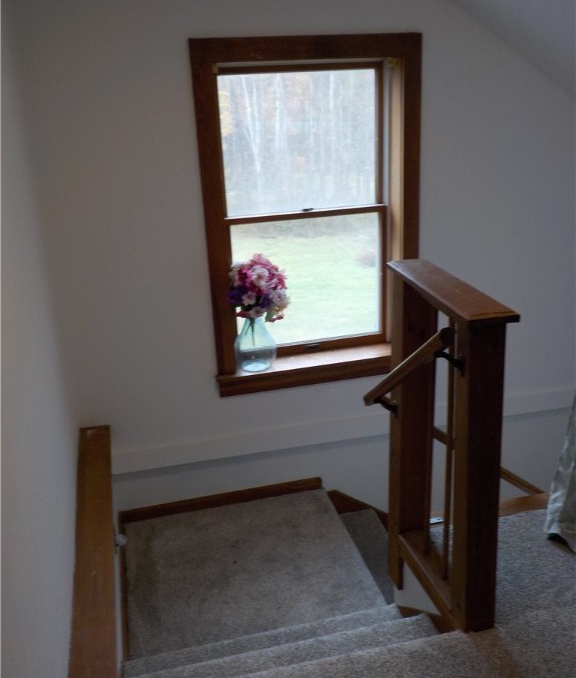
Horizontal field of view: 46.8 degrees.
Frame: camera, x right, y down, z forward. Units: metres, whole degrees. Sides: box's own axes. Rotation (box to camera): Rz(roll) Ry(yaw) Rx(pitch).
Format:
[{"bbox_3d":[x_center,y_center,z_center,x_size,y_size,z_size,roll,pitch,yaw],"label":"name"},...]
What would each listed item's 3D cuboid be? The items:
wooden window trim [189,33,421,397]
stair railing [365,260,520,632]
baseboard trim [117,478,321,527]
[{"bbox_3d":[0.130,-0.550,3.175,1.058,1.633,0.100,-7,19,-13],"label":"wooden window trim"},{"bbox_3d":[0.395,0.388,1.933,0.230,1.106,0.615,-7,19,-13],"label":"stair railing"},{"bbox_3d":[-0.326,0.845,3.471,1.060,0.070,0.020,-7,19,-13],"label":"baseboard trim"}]

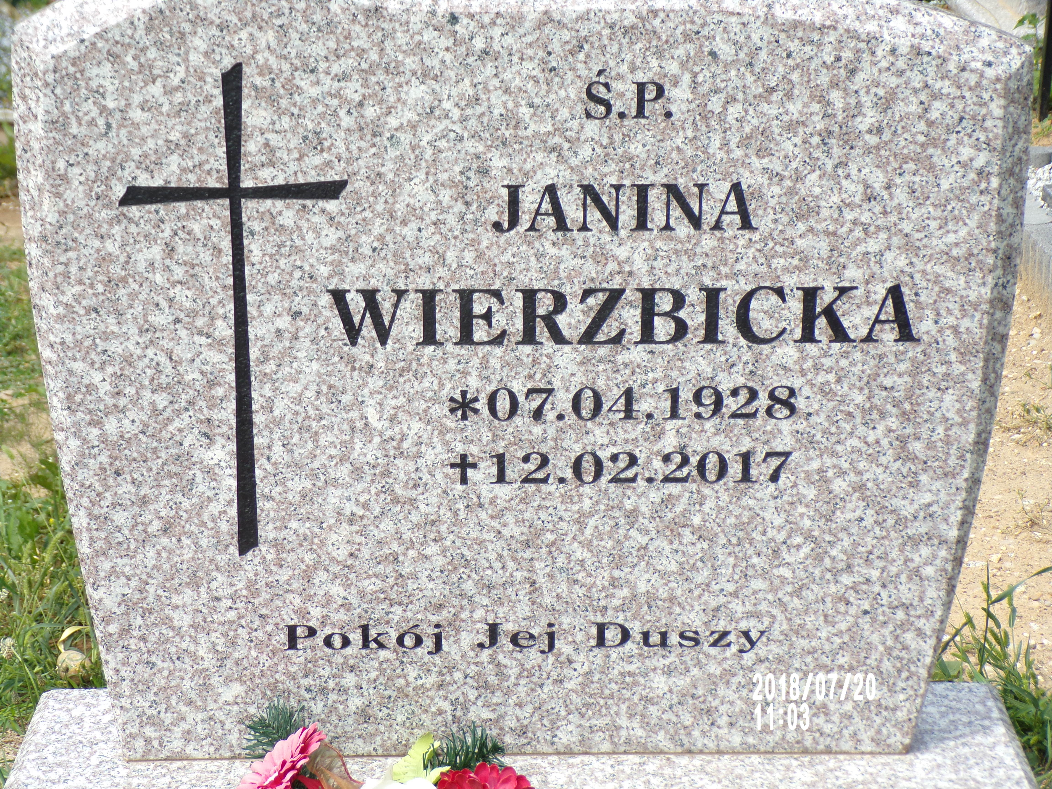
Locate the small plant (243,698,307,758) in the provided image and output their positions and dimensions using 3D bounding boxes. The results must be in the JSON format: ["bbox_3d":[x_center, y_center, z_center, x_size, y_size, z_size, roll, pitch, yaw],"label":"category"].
[{"bbox_3d":[-0.184,0.248,1.660,0.050,0.052,0.045,0,23,0],"label":"small plant"}]

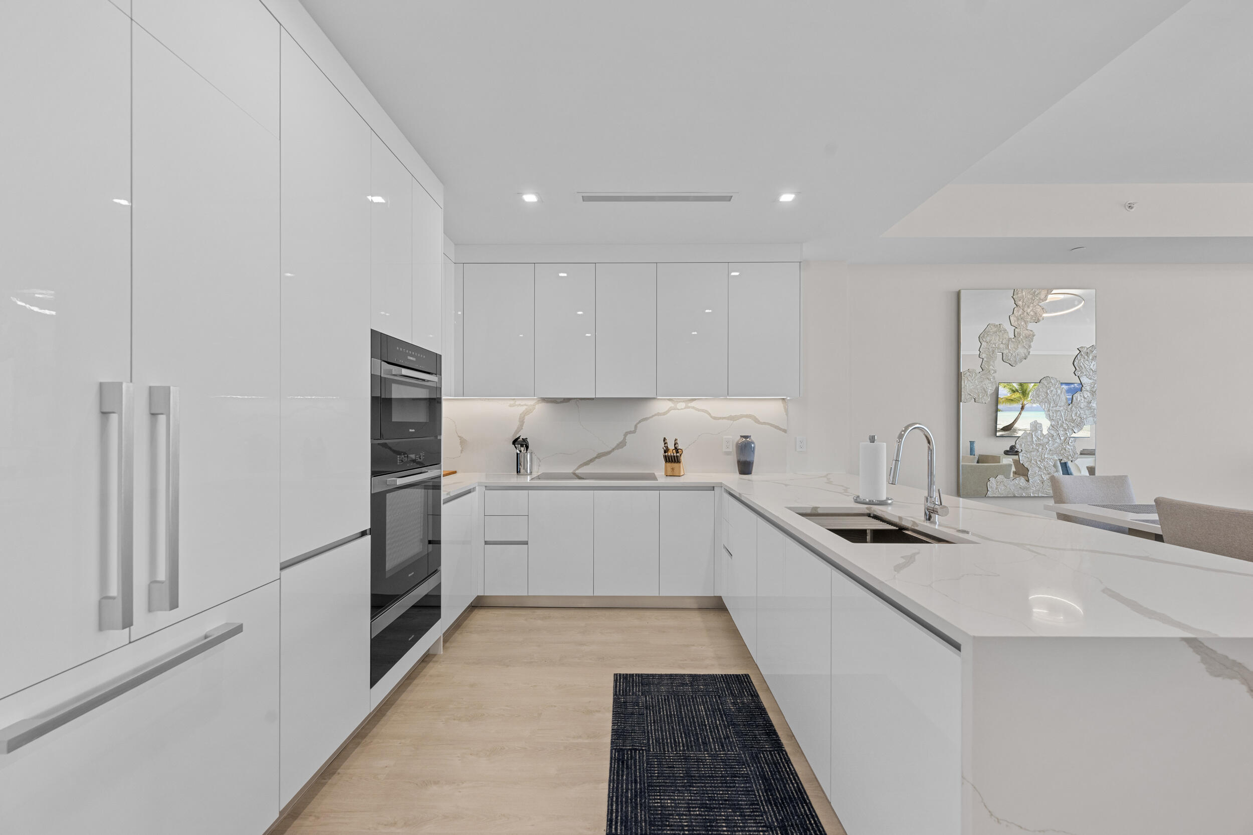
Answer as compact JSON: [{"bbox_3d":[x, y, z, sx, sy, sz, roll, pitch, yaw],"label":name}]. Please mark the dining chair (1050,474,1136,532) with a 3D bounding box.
[{"bbox_3d":[3.683,0.926,3.597,0.570,0.935,0.620,0,-1,1],"label":"dining chair"}]

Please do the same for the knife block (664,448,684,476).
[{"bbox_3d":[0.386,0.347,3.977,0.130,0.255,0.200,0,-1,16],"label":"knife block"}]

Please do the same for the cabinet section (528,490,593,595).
[{"bbox_3d":[-0.464,0.904,3.794,0.470,0.753,0.580,0,0,1],"label":"cabinet section"}]

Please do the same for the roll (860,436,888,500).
[{"bbox_3d":[1.315,0.262,2.588,0.142,0.330,0.142,0,-1,1],"label":"roll"}]

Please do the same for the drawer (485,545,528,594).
[{"bbox_3d":[-0.859,1.099,3.800,0.320,0.366,0.580,0,0,1],"label":"drawer"}]

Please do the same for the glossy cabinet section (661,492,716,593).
[{"bbox_3d":[0.439,0.902,3.781,0.396,0.753,0.580,0,0,1],"label":"glossy cabinet section"}]

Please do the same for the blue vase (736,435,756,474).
[{"bbox_3d":[0.994,0.311,4.051,0.168,0.330,0.168,0,-1,1],"label":"blue vase"}]

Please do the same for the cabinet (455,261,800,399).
[{"bbox_3d":[0.012,-0.676,3.990,2.720,1.065,0.340,0,-1,1],"label":"cabinet"}]

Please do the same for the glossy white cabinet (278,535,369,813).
[{"bbox_3d":[-1.377,0.852,1.798,0.600,0.768,0.530,0,-1,1],"label":"glossy white cabinet"}]

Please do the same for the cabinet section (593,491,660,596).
[{"bbox_3d":[0.006,0.903,3.787,0.470,0.753,0.580,0,0,1],"label":"cabinet section"}]

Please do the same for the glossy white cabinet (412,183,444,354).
[{"bbox_3d":[-1.369,-0.784,2.643,0.600,0.842,0.380,0,-1,1],"label":"glossy white cabinet"}]

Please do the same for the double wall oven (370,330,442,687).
[{"bbox_3d":[-1.361,0.393,2.447,0.580,1.512,0.765,0,-1,1],"label":"double wall oven"}]

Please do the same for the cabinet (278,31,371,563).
[{"bbox_3d":[-1.377,-0.383,1.798,0.600,1.684,0.530,0,-1,1],"label":"cabinet"}]

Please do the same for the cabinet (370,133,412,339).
[{"bbox_3d":[-1.373,-0.790,2.259,0.600,0.842,0.390,0,-1,1],"label":"cabinet"}]

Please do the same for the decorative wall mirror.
[{"bbox_3d":[3.466,-0.210,4.214,1.170,1.800,0.050,0,-1,1],"label":"decorative wall mirror"}]

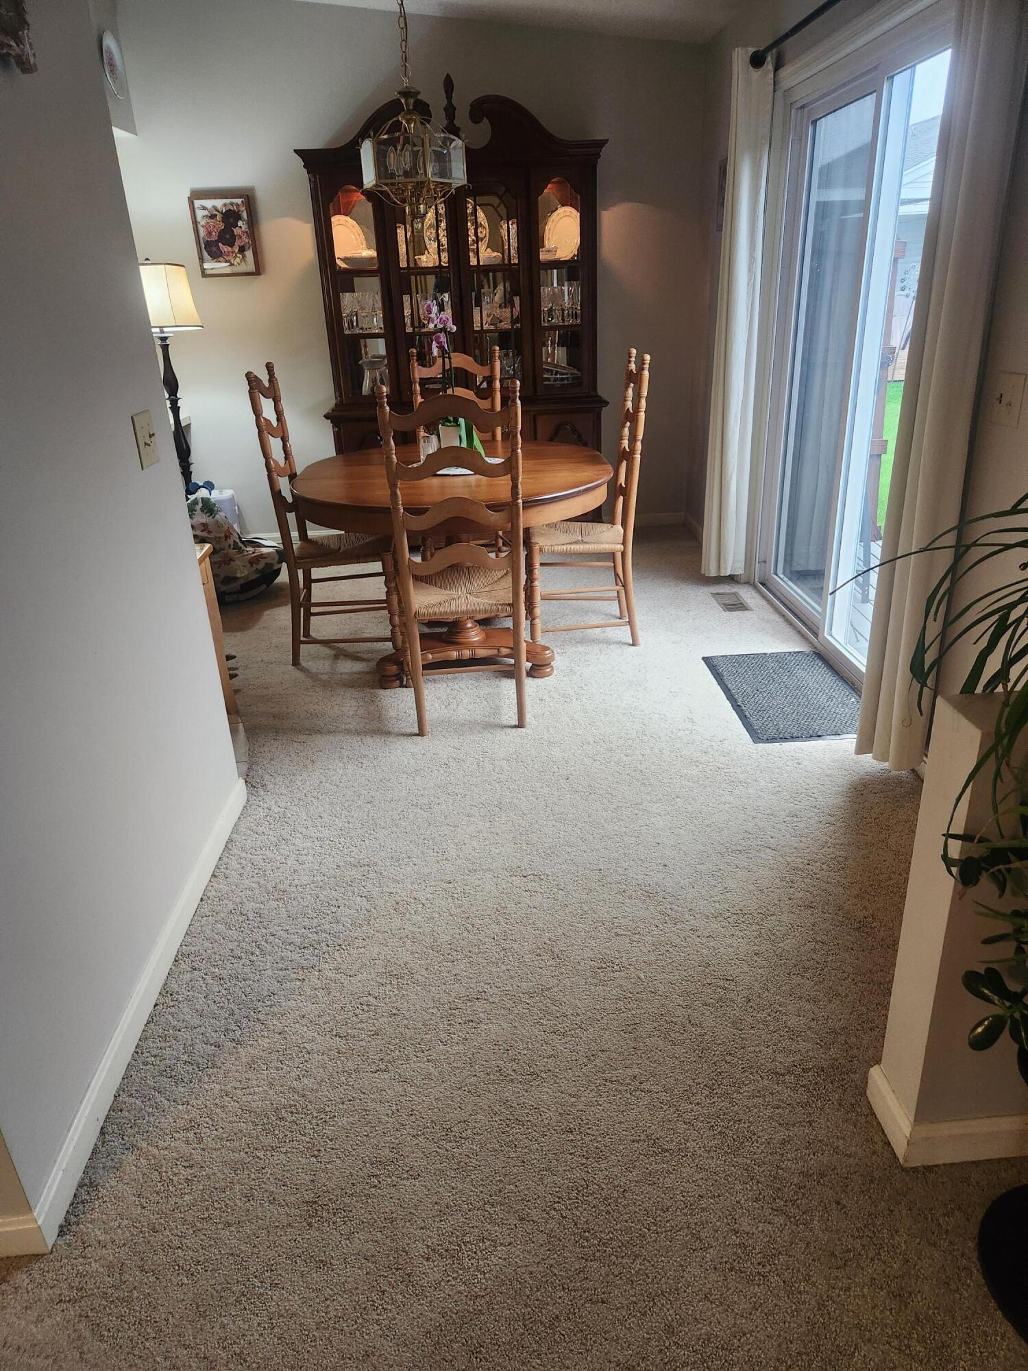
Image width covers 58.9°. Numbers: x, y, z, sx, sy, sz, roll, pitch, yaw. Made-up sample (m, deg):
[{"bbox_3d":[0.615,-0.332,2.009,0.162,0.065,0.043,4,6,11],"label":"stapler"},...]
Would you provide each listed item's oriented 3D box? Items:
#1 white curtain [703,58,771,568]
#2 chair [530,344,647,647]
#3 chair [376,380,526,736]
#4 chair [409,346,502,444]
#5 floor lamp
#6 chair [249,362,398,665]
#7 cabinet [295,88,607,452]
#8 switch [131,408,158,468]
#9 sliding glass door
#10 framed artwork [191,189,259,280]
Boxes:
[{"bbox_3d":[0.991,-1.552,4.111,0.180,2.180,0.260,-3,24,-1],"label":"white curtain"},{"bbox_3d":[0.283,-0.757,3.745,0.490,1.160,0.500,-3,24,-1],"label":"chair"},{"bbox_3d":[-0.189,-0.447,3.088,0.500,1.160,0.490,-4,24,-3],"label":"chair"},{"bbox_3d":[-0.244,-0.968,4.283,0.500,1.160,0.490,-3,24,-1],"label":"chair"},{"bbox_3d":[-1.794,-1.397,4.872,0.430,1.610,0.430,-3,24,-1],"label":"floor lamp"},{"bbox_3d":[-0.728,-0.691,3.703,0.480,1.160,0.500,-3,24,-1],"label":"chair"},{"bbox_3d":[-0.274,-1.900,4.957,1.520,2.330,0.440,-3,24,-1],"label":"cabinet"},{"bbox_3d":[-0.857,-0.575,2.126,0.018,0.119,0.118,-3,24,-1],"label":"switch"},{"bbox_3d":[1.244,-1.063,3.266,0.120,2.030,1.800,-3,24,-1],"label":"sliding glass door"},{"bbox_3d":[-1.547,-2.409,4.886,0.320,0.395,0.030,-3,24,-1],"label":"framed artwork"}]

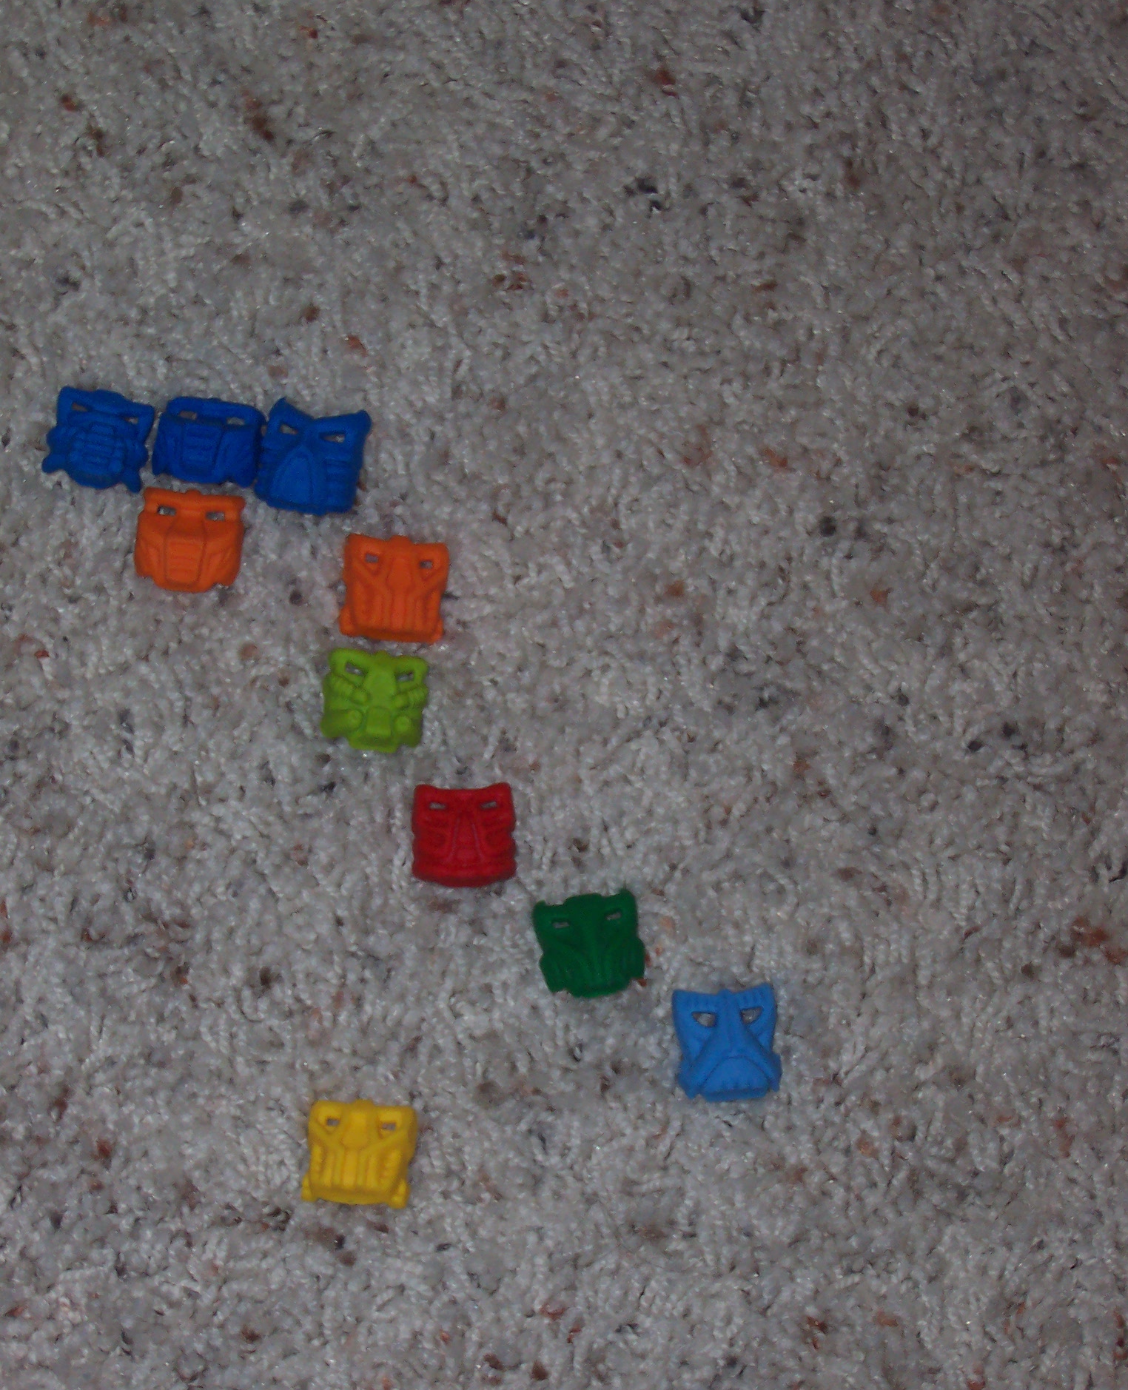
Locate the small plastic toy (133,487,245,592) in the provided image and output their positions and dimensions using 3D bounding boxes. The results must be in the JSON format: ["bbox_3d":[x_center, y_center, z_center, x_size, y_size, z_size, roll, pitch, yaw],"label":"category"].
[{"bbox_3d":[-0.086,-0.036,1.134,0.025,0.012,0.023,5,69,2],"label":"small plastic toy"}]

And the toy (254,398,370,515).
[{"bbox_3d":[-0.058,-0.055,1.141,0.024,0.012,0.024,8,69,3],"label":"toy"}]

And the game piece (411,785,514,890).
[{"bbox_3d":[-0.022,0.031,1.108,0.023,0.012,0.023,-1,69,0],"label":"game piece"}]

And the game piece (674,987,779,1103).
[{"bbox_3d":[0.036,0.077,1.091,0.024,0.012,0.025,-5,69,-2],"label":"game piece"}]

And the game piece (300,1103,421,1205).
[{"bbox_3d":[-0.045,0.100,1.082,0.024,0.012,0.023,4,69,2],"label":"game piece"}]

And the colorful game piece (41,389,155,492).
[{"bbox_3d":[-0.107,-0.059,1.143,0.024,0.012,0.022,10,69,4],"label":"colorful game piece"}]

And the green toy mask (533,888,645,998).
[{"bbox_3d":[0.006,0.055,1.099,0.024,0.012,0.024,-7,69,-3],"label":"green toy mask"}]

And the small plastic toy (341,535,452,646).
[{"bbox_3d":[-0.039,-0.024,1.129,0.024,0.012,0.024,5,69,2],"label":"small plastic toy"}]

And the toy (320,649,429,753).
[{"bbox_3d":[-0.043,0.001,1.119,0.024,0.012,0.023,6,69,2],"label":"toy"}]

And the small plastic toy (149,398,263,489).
[{"bbox_3d":[-0.082,-0.058,1.142,0.025,0.012,0.021,7,69,3],"label":"small plastic toy"}]

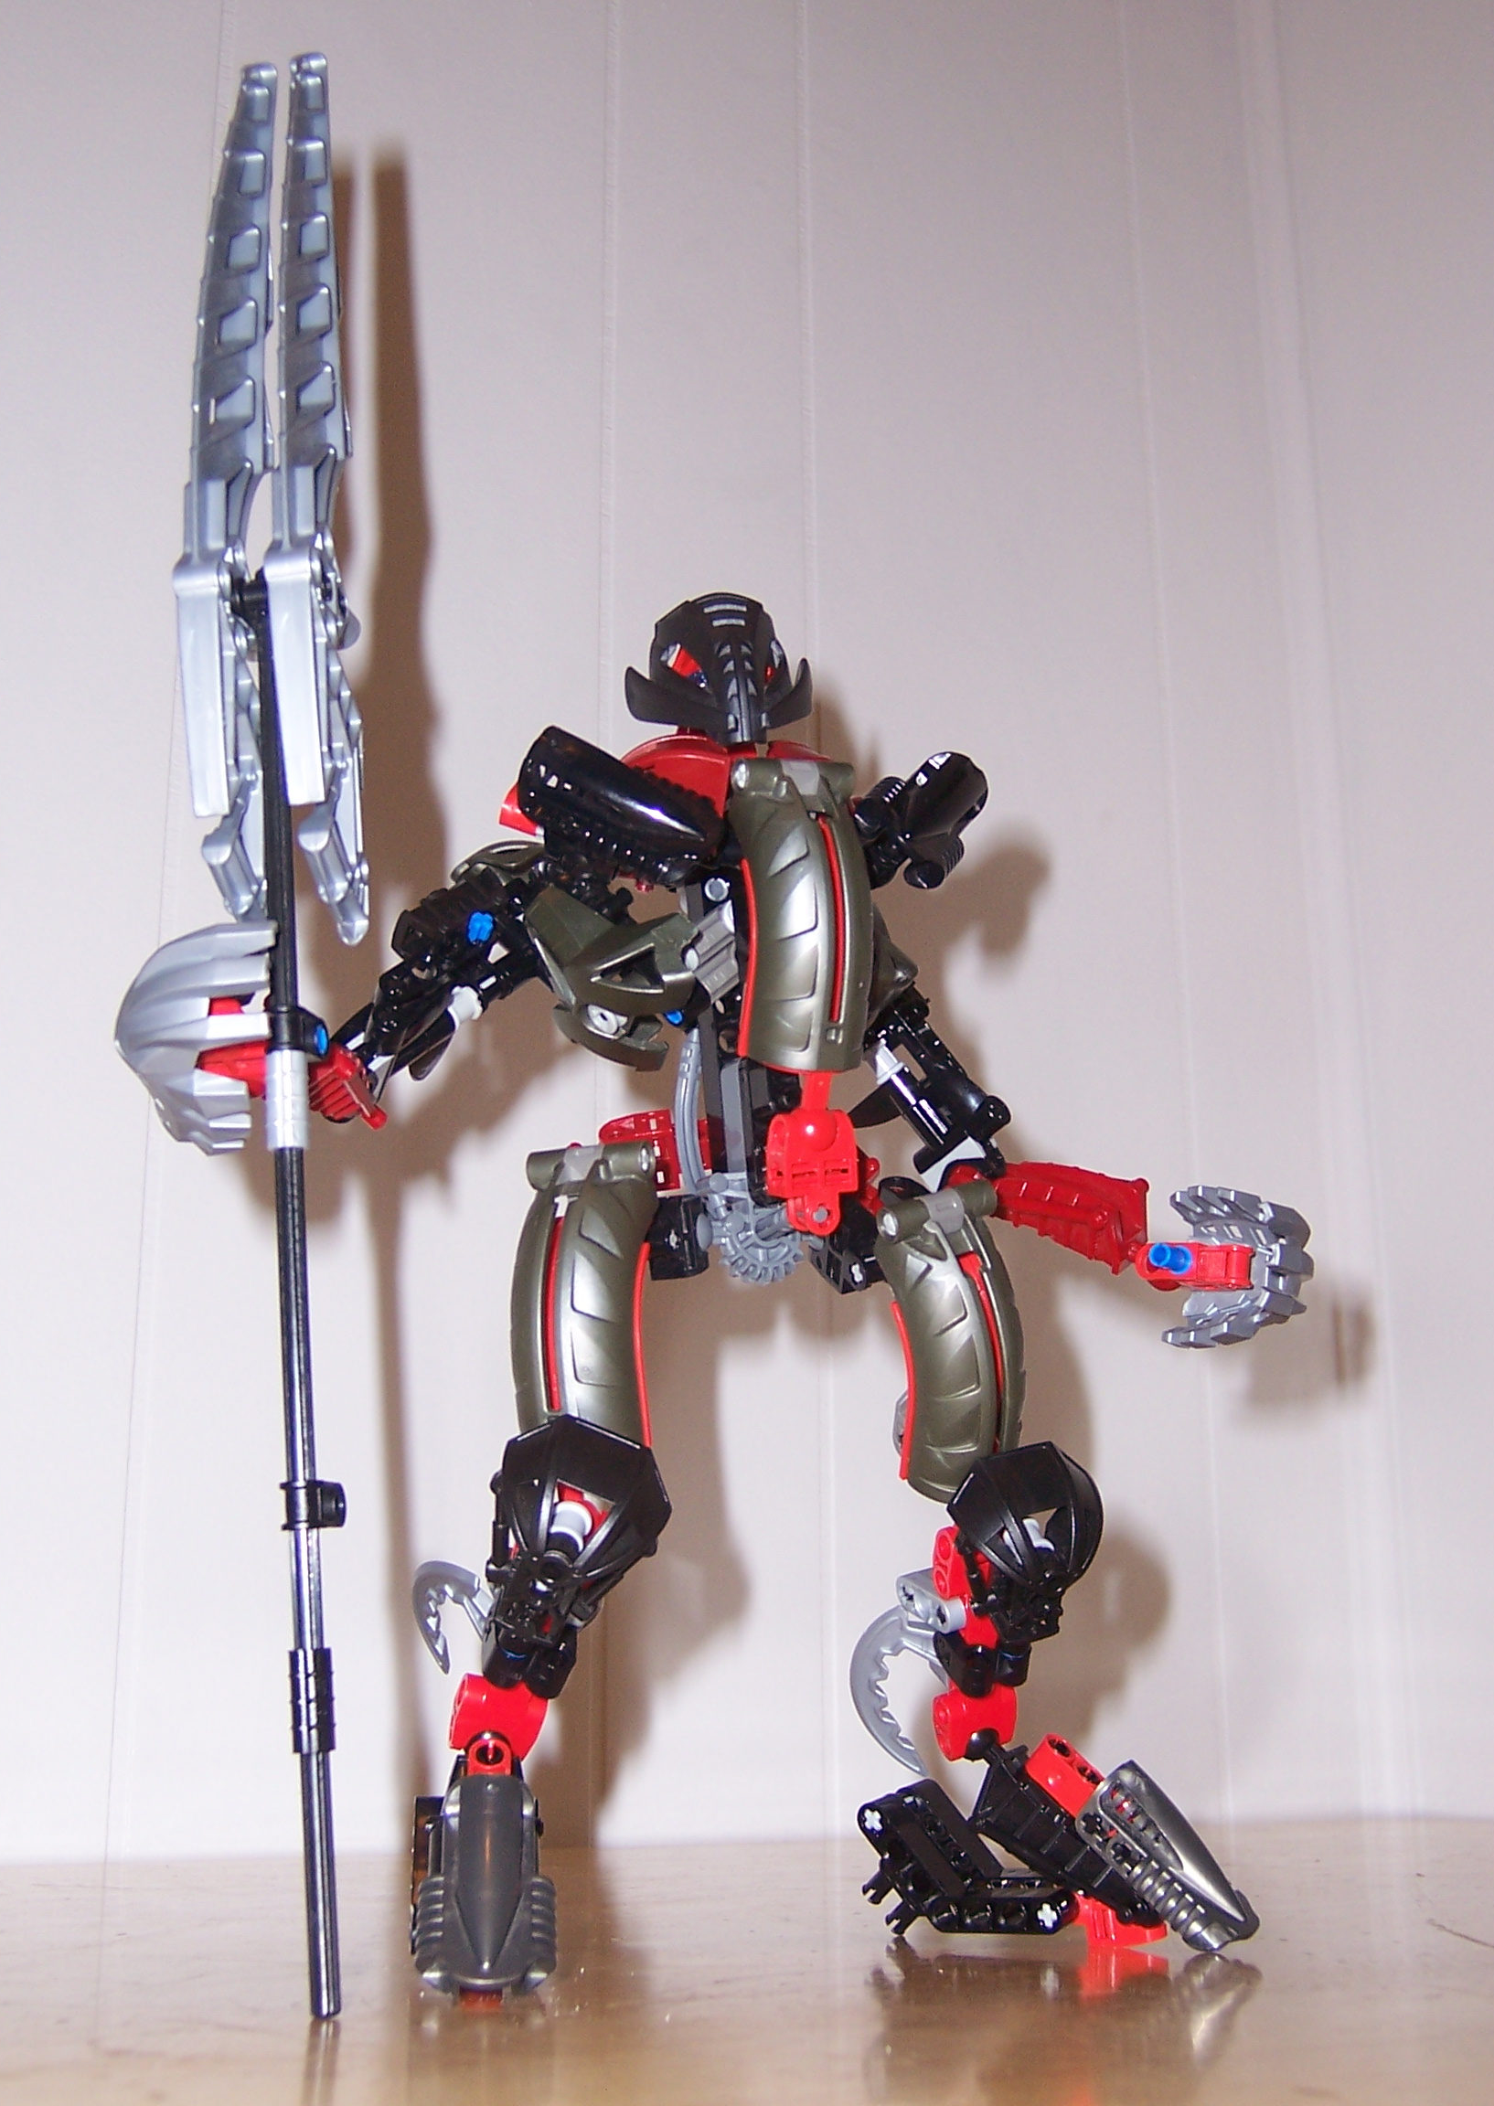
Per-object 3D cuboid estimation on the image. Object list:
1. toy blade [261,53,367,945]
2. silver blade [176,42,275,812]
[{"bbox_3d":[-0.082,-0.108,0.462,0.017,0.184,0.024,-5,-15,-1],"label":"toy blade"},{"bbox_3d":[-0.099,-0.114,0.464,0.017,0.167,0.024,-5,-15,-1],"label":"silver blade"}]

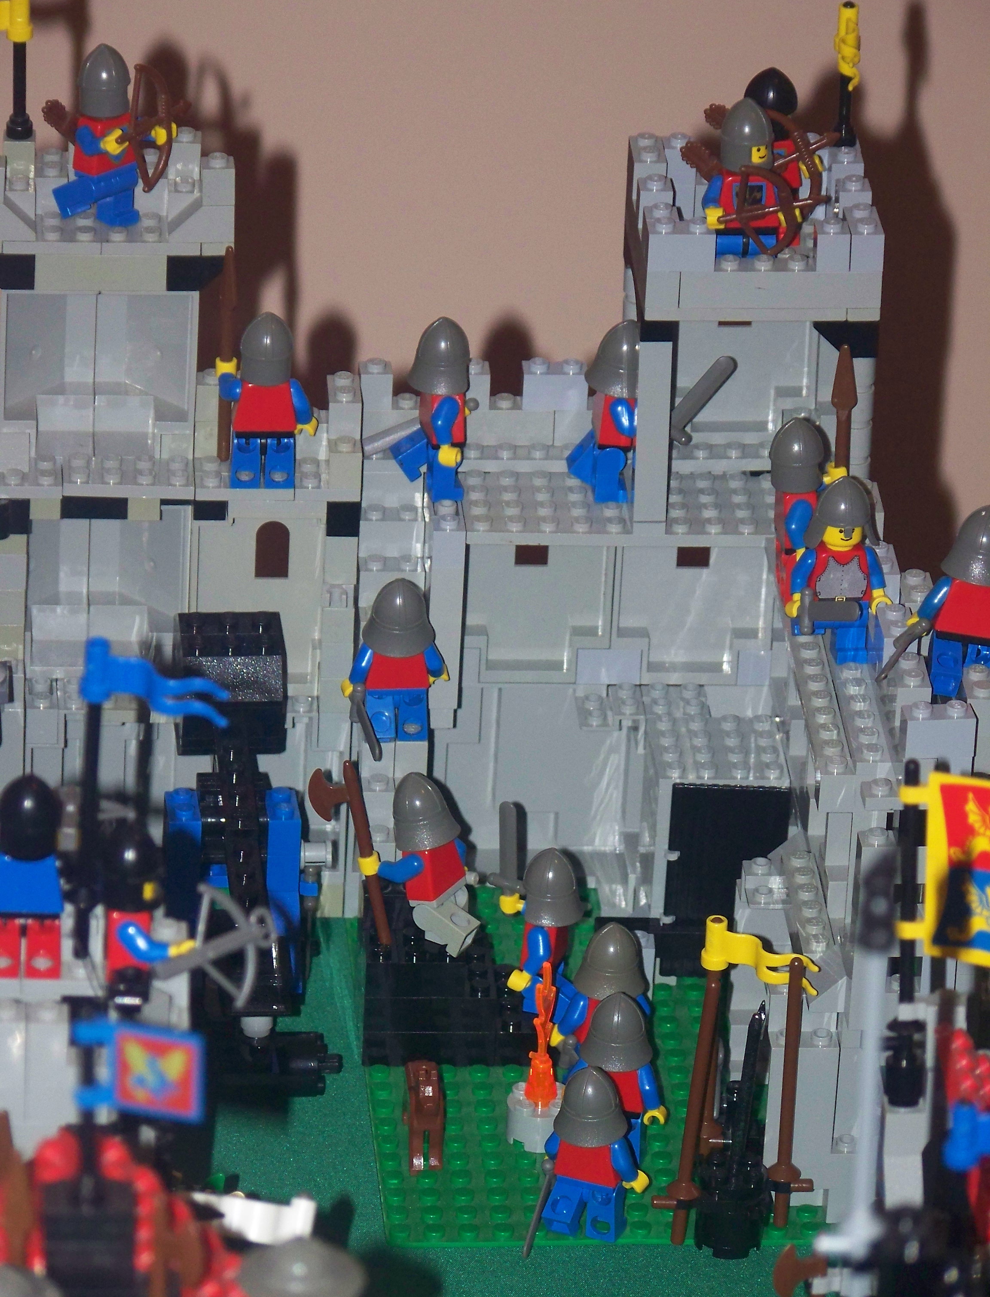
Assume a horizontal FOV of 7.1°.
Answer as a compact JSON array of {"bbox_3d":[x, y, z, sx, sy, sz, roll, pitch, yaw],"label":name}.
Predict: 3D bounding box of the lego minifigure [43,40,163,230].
[{"bbox_3d":[-0.093,-0.123,1.909,0.026,0.046,0.024,22,33,34],"label":"lego minifigure"}]

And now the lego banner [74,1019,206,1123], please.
[{"bbox_3d":[-0.066,0.079,1.486,0.024,0.019,0.004,7,28,8],"label":"lego banner"}]

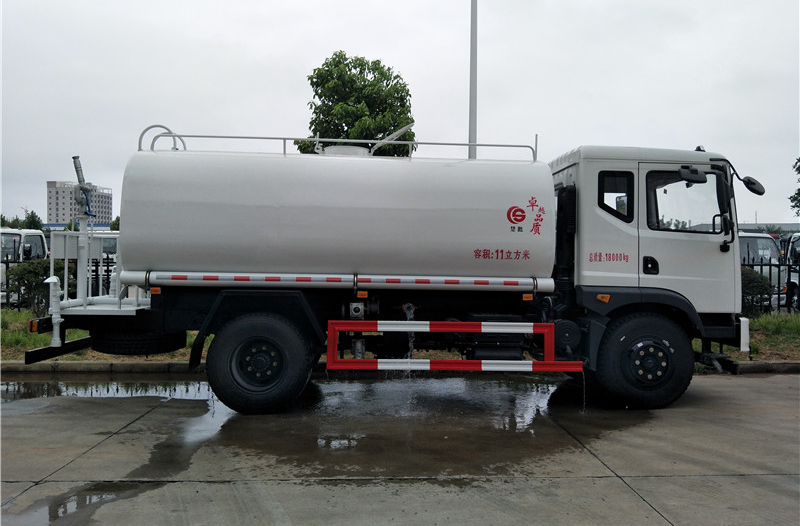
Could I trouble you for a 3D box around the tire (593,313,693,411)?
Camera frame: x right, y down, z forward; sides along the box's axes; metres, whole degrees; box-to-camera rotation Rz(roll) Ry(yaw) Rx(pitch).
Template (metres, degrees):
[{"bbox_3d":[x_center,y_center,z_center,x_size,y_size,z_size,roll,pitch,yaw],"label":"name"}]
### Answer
[{"bbox_3d":[2.588,1.033,5.936,1.005,1.000,0.270,1,-1,-3],"label":"tire"}]

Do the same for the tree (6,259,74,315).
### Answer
[{"bbox_3d":[-8.156,0.578,12.584,1.500,1.250,1.400,1,-1,-3],"label":"tree"}]

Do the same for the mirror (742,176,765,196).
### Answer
[{"bbox_3d":[3.789,-0.824,5.938,0.270,0.120,0.270,40,6,-2],"label":"mirror"}]

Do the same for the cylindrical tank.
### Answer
[{"bbox_3d":[-0.635,-0.434,6.662,4.350,1.520,2.200,1,-1,-3],"label":"cylindrical tank"}]

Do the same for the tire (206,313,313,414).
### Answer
[{"bbox_3d":[-1.395,0.984,5.563,1.005,1.000,0.270,1,-1,-3],"label":"tire"}]

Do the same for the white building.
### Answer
[{"bbox_3d":[-199.500,-22.700,346.700,20.000,51.000,29.000,1,-1,16],"label":"white building"}]

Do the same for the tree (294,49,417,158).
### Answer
[{"bbox_3d":[-0.918,-1.683,11.986,2.600,5.866,2.600,1,-1,-3],"label":"tree"}]

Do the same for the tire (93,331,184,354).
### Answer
[{"bbox_3d":[-3.026,0.864,6.428,1.005,0.260,1.005,1,-1,-3],"label":"tire"}]

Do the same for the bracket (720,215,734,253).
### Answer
[{"bbox_3d":[3.380,-0.294,5.724,0.150,0.390,0.150,1,-1,-3],"label":"bracket"}]

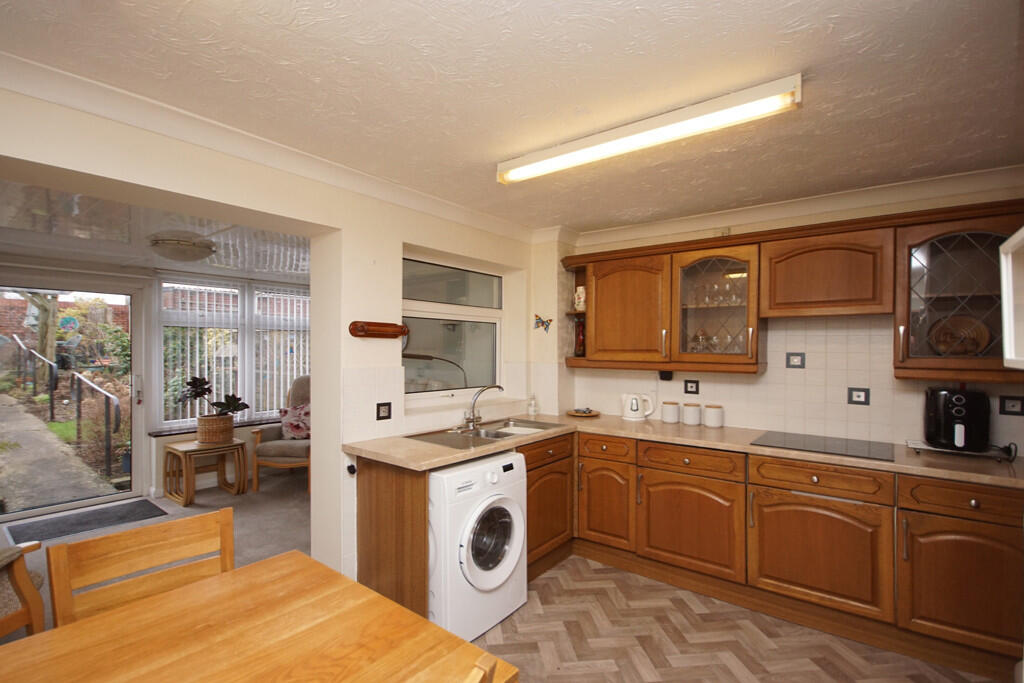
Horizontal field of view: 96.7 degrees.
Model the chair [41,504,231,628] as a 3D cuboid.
[{"bbox_3d":[-0.938,1.010,1.215,0.440,0.900,0.500,0,0,-44],"label":"chair"}]

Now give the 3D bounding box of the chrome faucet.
[{"bbox_3d":[-0.174,0.424,2.929,0.240,0.290,0.140,0,-1,28],"label":"chrome faucet"}]

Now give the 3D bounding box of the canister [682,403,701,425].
[{"bbox_3d":[1.259,0.510,3.181,0.113,0.142,0.113,0,-1,36],"label":"canister"}]

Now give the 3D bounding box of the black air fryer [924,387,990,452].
[{"bbox_3d":[2.243,0.385,2.300,0.240,0.308,0.285,0,0,38],"label":"black air fryer"}]

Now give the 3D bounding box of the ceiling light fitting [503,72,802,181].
[{"bbox_3d":[0.466,-0.836,1.906,1.261,0.075,0.086,0,-1,37],"label":"ceiling light fitting"}]

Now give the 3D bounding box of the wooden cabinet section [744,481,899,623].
[{"bbox_3d":[1.667,1.038,2.481,0.608,0.544,0.550,0,0,35],"label":"wooden cabinet section"}]

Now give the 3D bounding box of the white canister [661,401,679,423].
[{"bbox_3d":[1.137,0.511,3.268,0.113,0.142,0.113,0,-1,36],"label":"white canister"}]

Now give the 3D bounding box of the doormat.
[{"bbox_3d":[-3.435,1.447,3.707,0.540,0.012,0.880,0,-1,44],"label":"doormat"}]

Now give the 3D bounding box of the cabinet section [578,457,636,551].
[{"bbox_3d":[0.755,1.042,3.124,0.399,0.544,0.550,0,0,35],"label":"cabinet section"}]

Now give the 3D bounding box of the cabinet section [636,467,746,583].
[{"bbox_3d":[1.169,1.040,2.833,0.604,0.544,0.550,0,0,35],"label":"cabinet section"}]

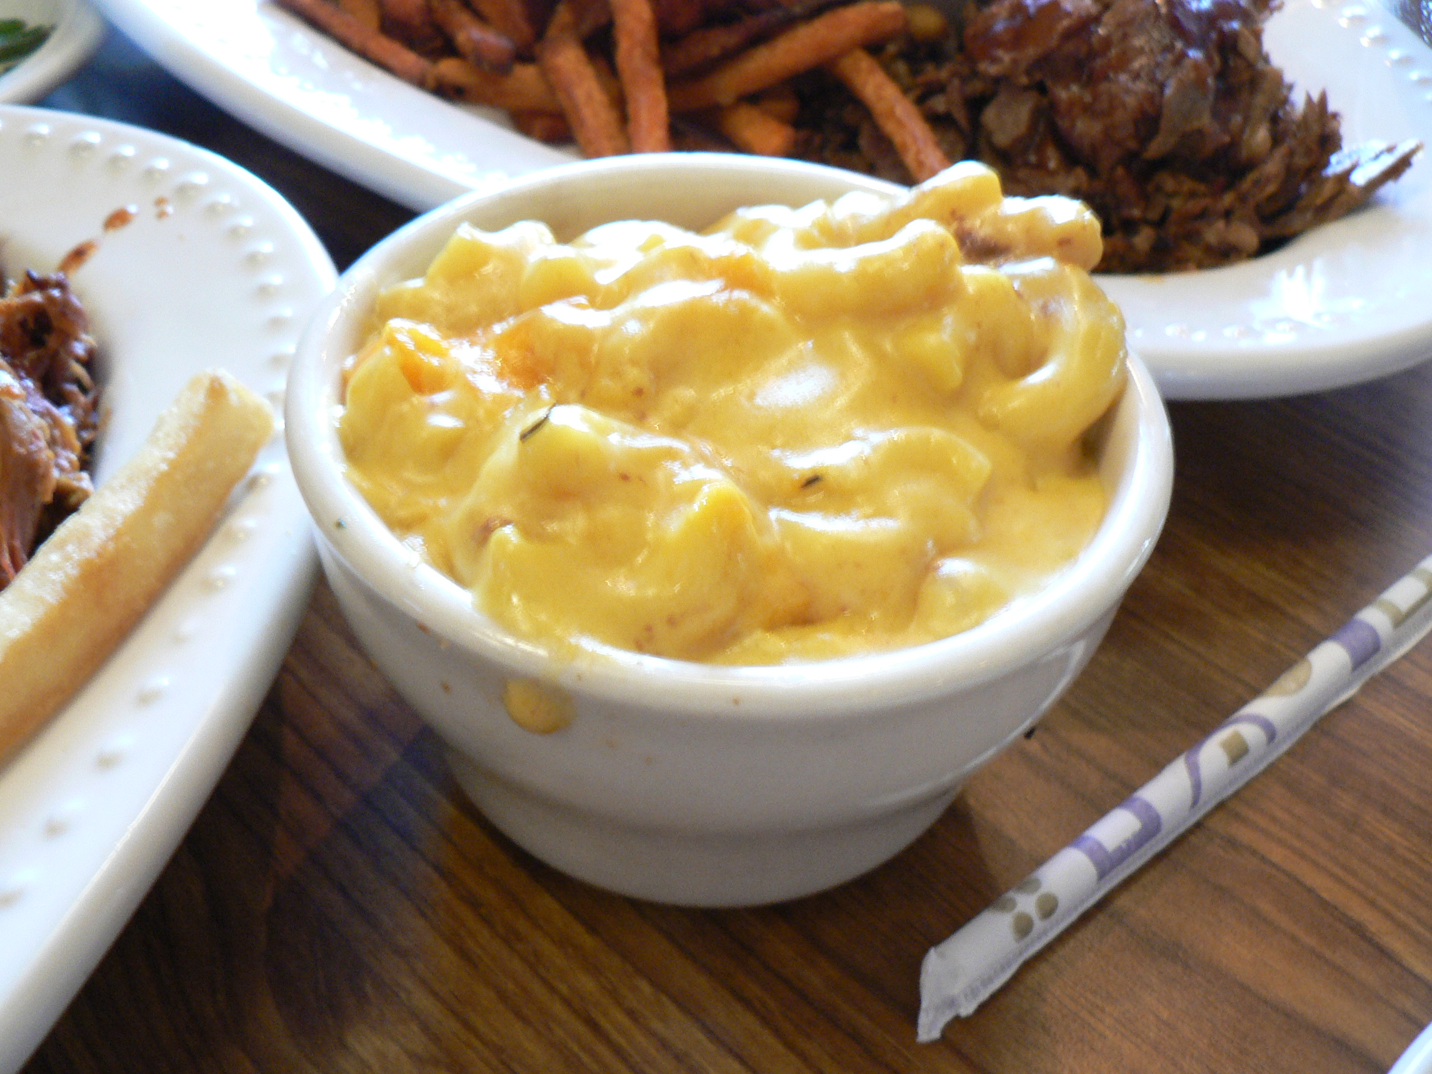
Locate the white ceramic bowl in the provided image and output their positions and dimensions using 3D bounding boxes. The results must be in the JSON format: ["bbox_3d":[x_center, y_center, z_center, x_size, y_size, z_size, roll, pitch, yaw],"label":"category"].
[{"bbox_3d":[0.000,0.002,0.193,0.102,0.060,0.102,2,43,-2],"label":"white ceramic bowl"}]

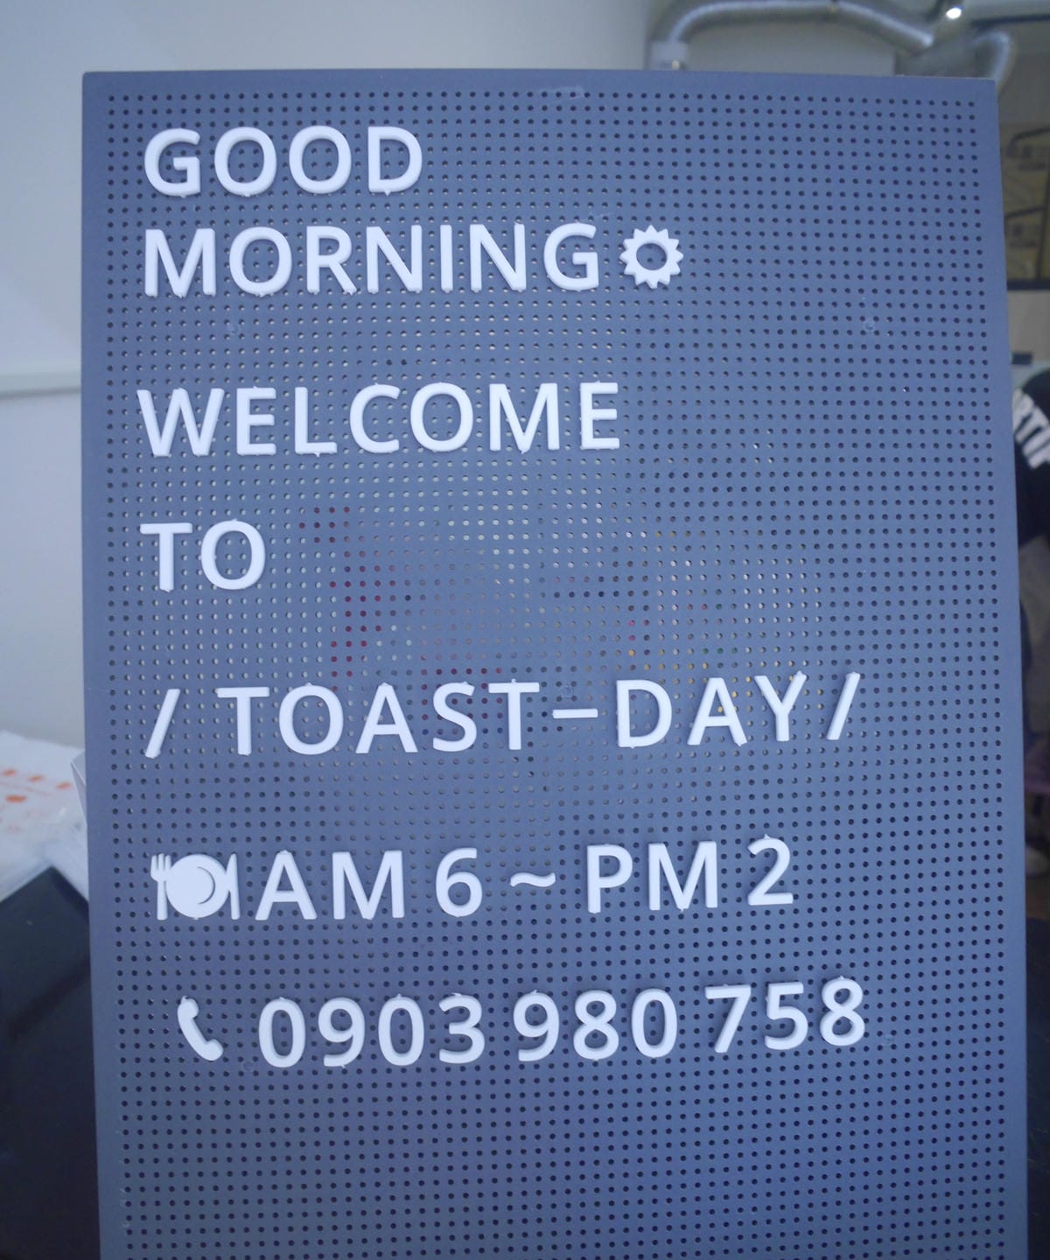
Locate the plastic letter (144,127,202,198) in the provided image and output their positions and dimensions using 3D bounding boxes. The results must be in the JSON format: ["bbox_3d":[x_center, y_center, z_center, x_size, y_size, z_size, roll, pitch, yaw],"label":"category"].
[{"bbox_3d":[-0.109,-0.144,0.349,0.016,0.020,0.003,-1,-1,-3],"label":"plastic letter"}]

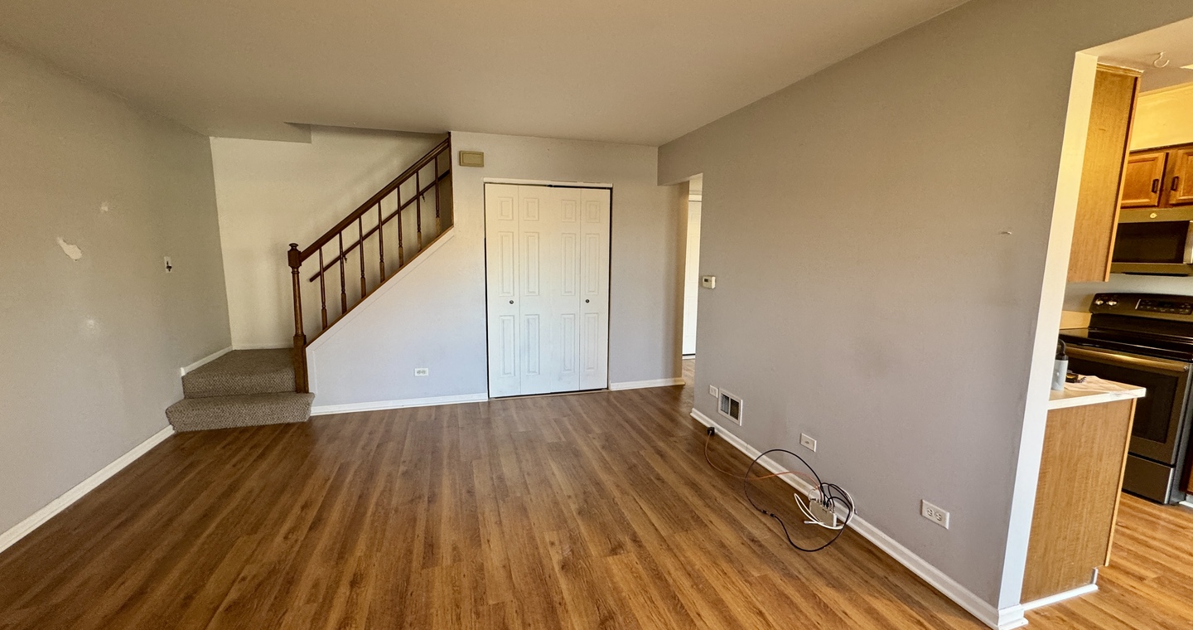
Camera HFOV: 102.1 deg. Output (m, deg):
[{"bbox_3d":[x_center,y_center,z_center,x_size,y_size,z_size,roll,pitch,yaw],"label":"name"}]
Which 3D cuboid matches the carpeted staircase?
[{"bbox_3d":[-3.008,0.623,4.435,0.975,0.397,1.250,-2,8,-17],"label":"carpeted staircase"}]

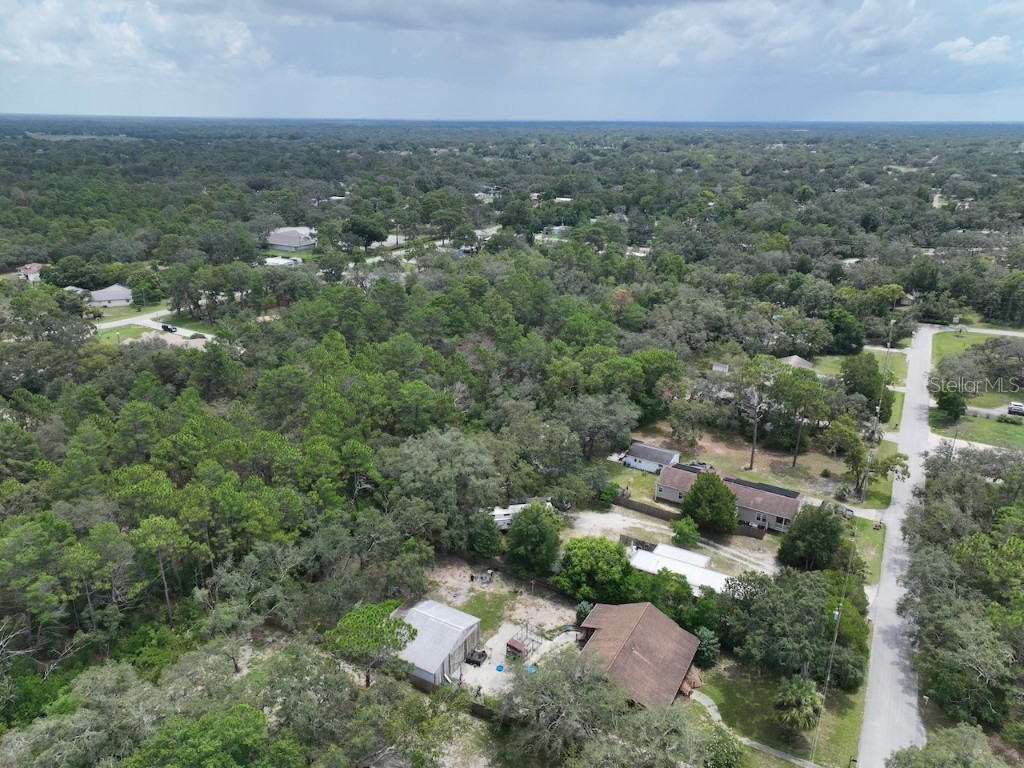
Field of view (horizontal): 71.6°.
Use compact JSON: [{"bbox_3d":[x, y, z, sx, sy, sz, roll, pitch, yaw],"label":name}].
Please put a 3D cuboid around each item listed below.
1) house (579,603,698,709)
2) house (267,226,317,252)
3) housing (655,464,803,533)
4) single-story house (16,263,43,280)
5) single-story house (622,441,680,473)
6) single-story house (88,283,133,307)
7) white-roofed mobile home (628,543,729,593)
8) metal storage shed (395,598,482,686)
[{"bbox_3d":[13.886,32.116,84.965,13.700,5.300,13.800,12,23,27],"label":"house"},{"bbox_3d":[-111.273,-72.611,359.565,20.000,6.500,18.500,11,23,26],"label":"house"},{"bbox_3d":[37.346,18.956,121.917,22.931,4.269,9.288,12,23,28],"label":"housing"},{"bbox_3d":[-194.597,-45.289,287.349,10.000,5.000,10.000,-12,24,-30],"label":"single-story house"},{"bbox_3d":[27.060,14.010,135.689,8.360,3.700,6.100,12,23,28],"label":"single-story house"},{"bbox_3d":[-142.186,-31.097,249.746,14.400,5.600,14.600,-8,22,-22],"label":"single-story house"},{"bbox_3d":[25.362,27.384,100.486,15.800,3.400,6.800,11,23,27],"label":"white-roofed mobile home"},{"bbox_3d":[-9.587,31.219,86.037,7.600,4.850,10.150,12,23,27],"label":"metal storage shed"}]

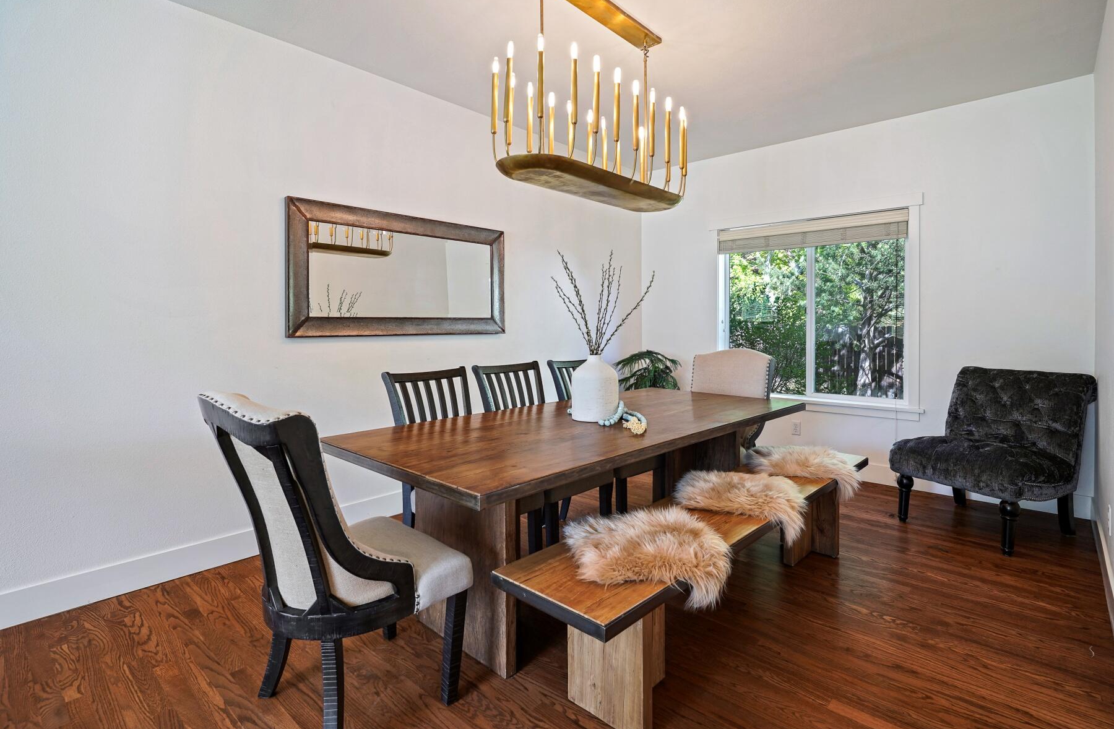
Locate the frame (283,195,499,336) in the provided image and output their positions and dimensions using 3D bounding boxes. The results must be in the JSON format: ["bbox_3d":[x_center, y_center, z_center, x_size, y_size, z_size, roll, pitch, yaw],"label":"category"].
[{"bbox_3d":[-0.939,-0.565,3.415,0.045,0.757,1.532,3,5,44],"label":"frame"}]

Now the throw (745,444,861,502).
[{"bbox_3d":[1.278,0.557,2.748,0.520,0.210,0.450,3,5,44],"label":"throw"}]

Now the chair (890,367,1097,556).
[{"bbox_3d":[2.549,0.520,3.123,0.800,0.920,0.690,-2,4,-25],"label":"chair"}]

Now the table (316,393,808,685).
[{"bbox_3d":[0.263,0.645,2.651,1.054,0.760,2.441,3,5,44],"label":"table"}]

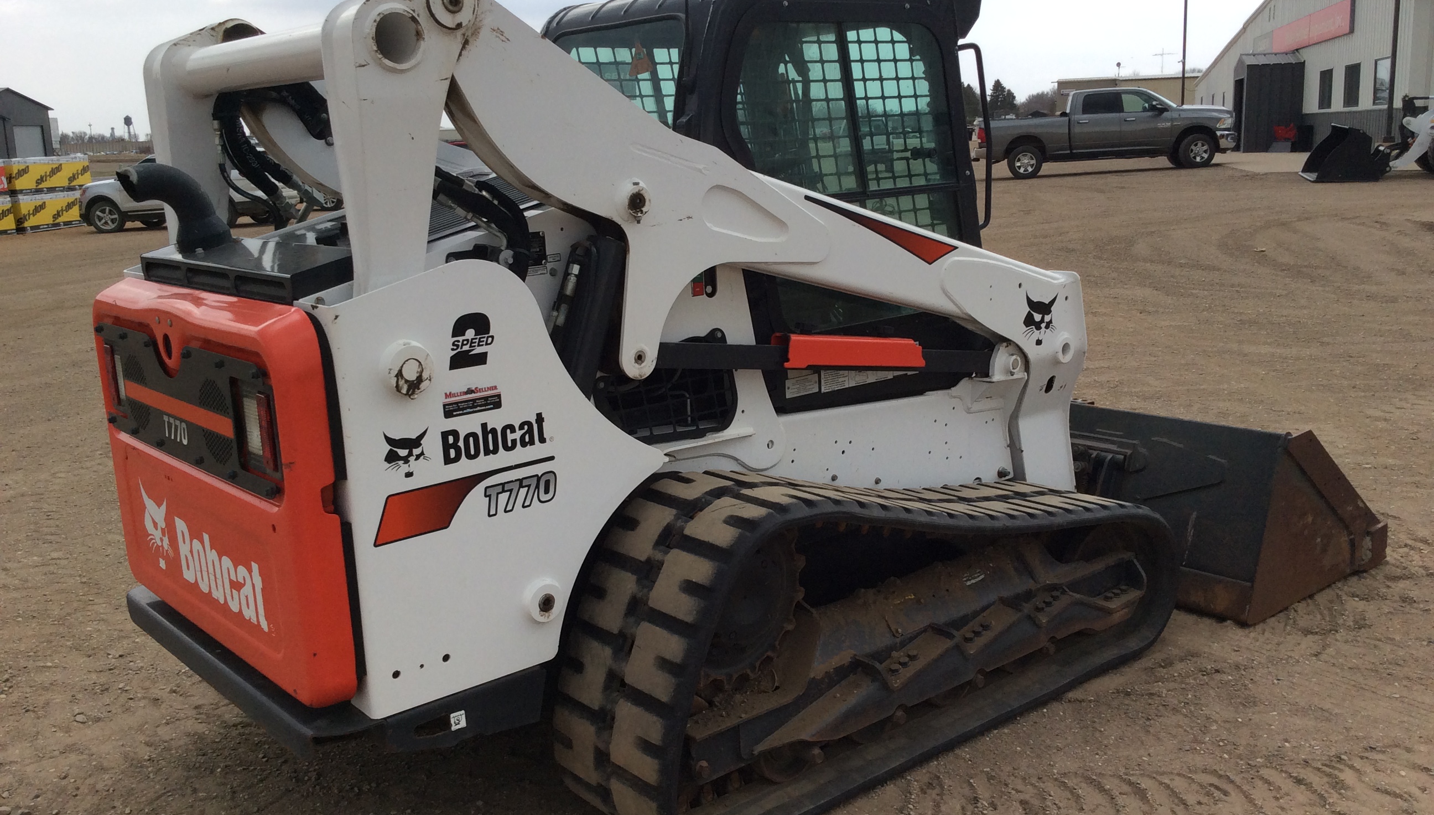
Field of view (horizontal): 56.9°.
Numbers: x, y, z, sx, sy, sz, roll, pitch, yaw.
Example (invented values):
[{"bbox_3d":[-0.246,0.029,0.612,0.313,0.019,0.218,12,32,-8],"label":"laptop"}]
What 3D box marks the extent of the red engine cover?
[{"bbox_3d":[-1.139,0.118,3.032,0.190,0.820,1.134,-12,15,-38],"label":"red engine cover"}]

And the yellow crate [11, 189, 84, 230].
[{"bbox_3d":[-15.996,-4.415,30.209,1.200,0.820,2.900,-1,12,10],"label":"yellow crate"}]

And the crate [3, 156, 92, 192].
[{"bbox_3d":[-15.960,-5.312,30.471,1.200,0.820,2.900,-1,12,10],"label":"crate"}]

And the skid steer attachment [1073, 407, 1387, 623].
[{"bbox_3d":[1.377,0.189,5.188,0.980,0.578,2.030,-12,15,-38],"label":"skid steer attachment"}]

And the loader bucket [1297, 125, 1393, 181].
[{"bbox_3d":[12.258,-4.927,25.577,1.350,1.000,2.200,4,14,27],"label":"loader bucket"}]

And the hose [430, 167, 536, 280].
[{"bbox_3d":[-0.552,-0.404,3.011,0.280,0.275,0.160,-12,15,-38],"label":"hose"}]

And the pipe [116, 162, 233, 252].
[{"bbox_3d":[-1.445,-0.541,3.536,0.278,0.228,0.140,-12,15,-38],"label":"pipe"}]

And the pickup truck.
[{"bbox_3d":[9.036,-6.503,31.283,6.030,1.970,2.020,-1,12,10],"label":"pickup truck"}]

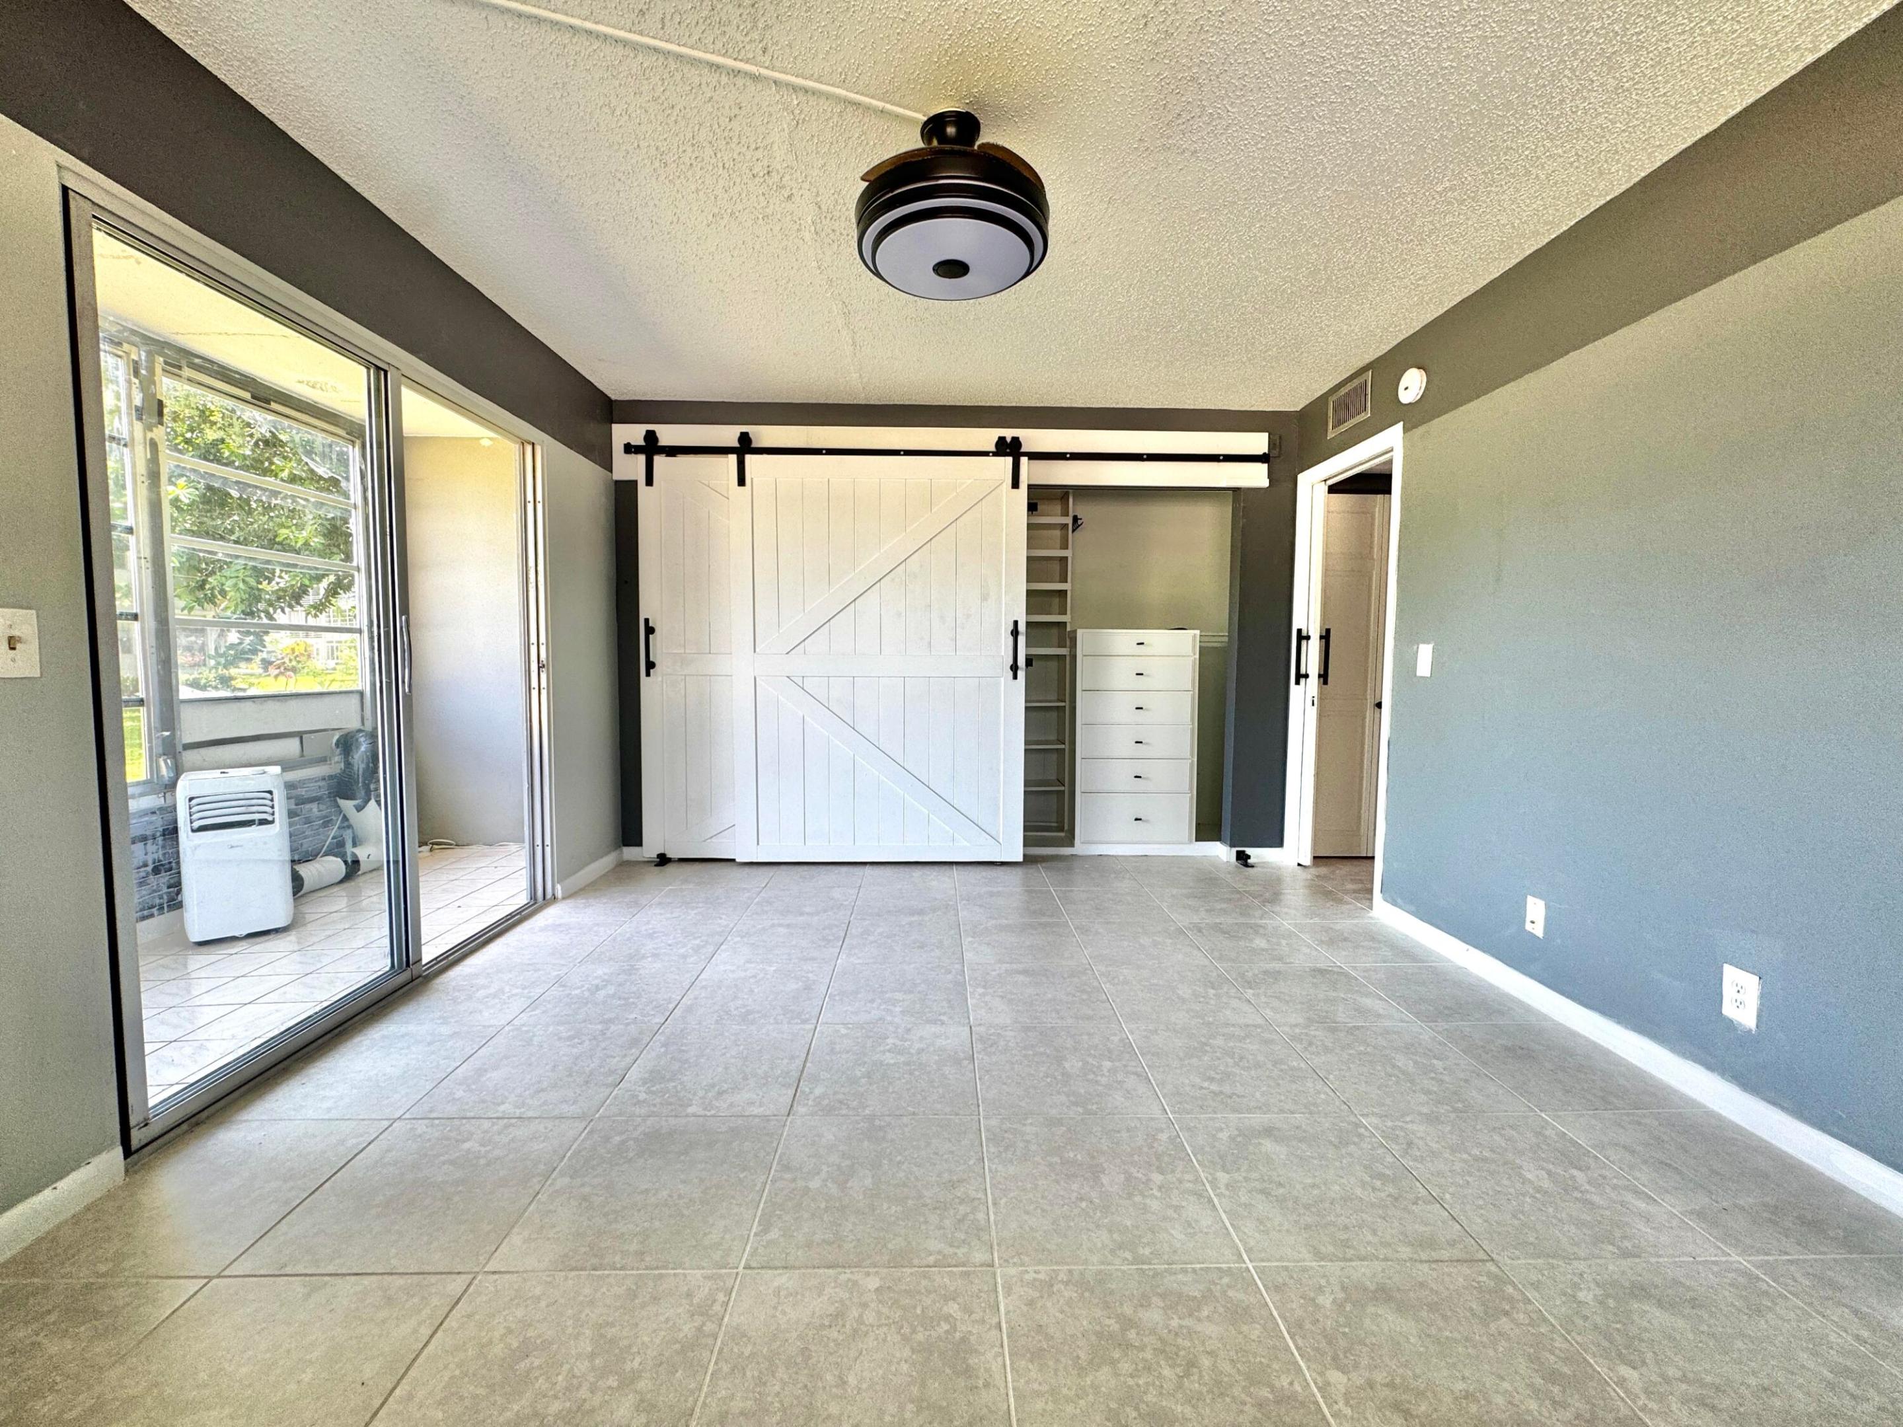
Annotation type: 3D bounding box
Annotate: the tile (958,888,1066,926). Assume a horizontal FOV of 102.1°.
[{"bbox_3d":[0.259,0.860,3.445,0.455,0.010,0.455,0,4,-1],"label":"tile"}]

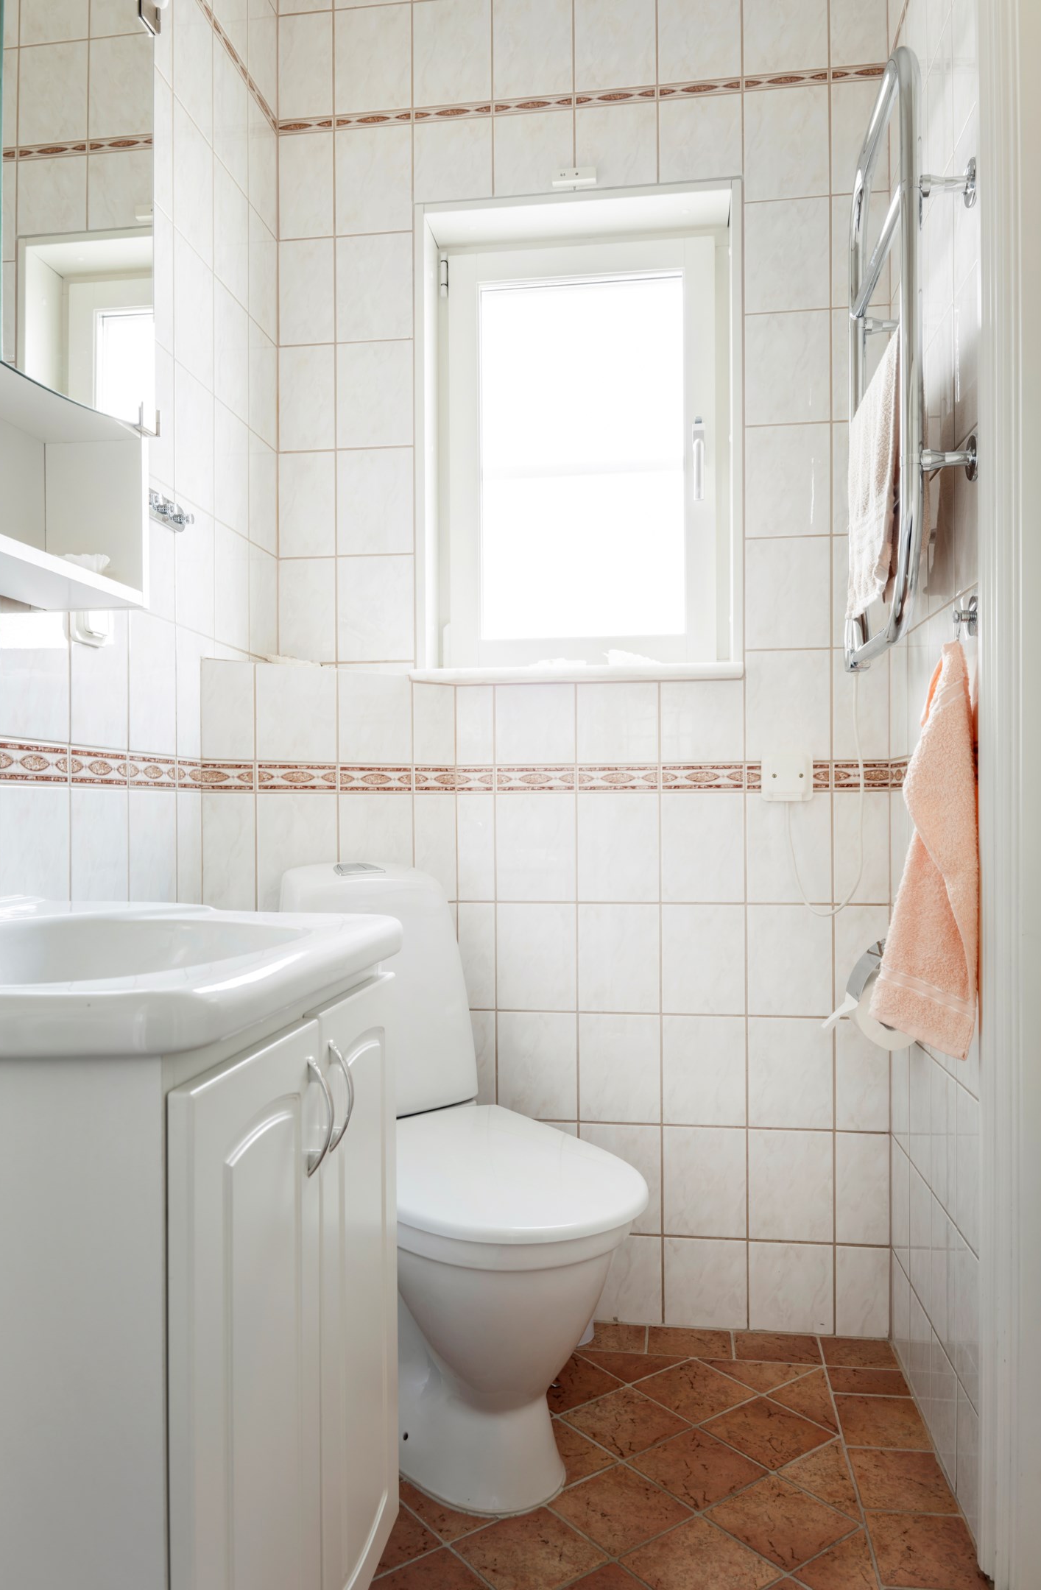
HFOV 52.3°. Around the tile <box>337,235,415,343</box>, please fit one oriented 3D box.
[{"bbox_3d":[-0.278,-0.964,2.017,0.149,0.200,0.010,0,0,8],"label":"tile"}]

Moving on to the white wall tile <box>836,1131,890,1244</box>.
[{"bbox_3d":[0.603,0.696,1.873,0.089,0.199,0.009,0,0,8],"label":"white wall tile"}]

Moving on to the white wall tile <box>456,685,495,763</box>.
[{"bbox_3d":[-0.084,-0.132,1.990,0.068,0.146,0.010,0,0,8],"label":"white wall tile"}]

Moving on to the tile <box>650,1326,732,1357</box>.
[{"bbox_3d":[0.301,0.976,1.879,0.148,0.010,0.093,0,0,8],"label":"tile"}]

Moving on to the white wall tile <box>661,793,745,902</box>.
[{"bbox_3d":[0.331,0.097,1.918,0.150,0.199,0.009,0,0,8],"label":"white wall tile"}]

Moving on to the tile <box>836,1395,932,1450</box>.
[{"bbox_3d":[0.555,0.969,1.629,0.122,0.010,0.139,0,0,8],"label":"tile"}]

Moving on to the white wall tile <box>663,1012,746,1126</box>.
[{"bbox_3d":[0.334,0.500,1.923,0.149,0.198,0.010,0,0,8],"label":"white wall tile"}]

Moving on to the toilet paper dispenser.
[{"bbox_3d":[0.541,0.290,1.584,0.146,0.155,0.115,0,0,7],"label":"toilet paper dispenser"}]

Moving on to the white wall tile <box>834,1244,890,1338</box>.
[{"bbox_3d":[0.610,0.882,1.885,0.095,0.159,0.010,0,0,8],"label":"white wall tile"}]

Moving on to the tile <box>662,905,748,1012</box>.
[{"bbox_3d":[0.333,0.298,1.922,0.149,0.199,0.010,0,0,8],"label":"tile"}]

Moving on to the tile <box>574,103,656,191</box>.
[{"bbox_3d":[0.174,-1.186,1.938,0.150,0.147,0.009,0,0,8],"label":"tile"}]

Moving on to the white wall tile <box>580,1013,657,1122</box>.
[{"bbox_3d":[0.182,0.502,1.953,0.149,0.198,0.010,0,0,8],"label":"white wall tile"}]

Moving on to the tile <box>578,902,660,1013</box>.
[{"bbox_3d":[0.182,0.299,1.941,0.150,0.199,0.009,0,0,8],"label":"tile"}]

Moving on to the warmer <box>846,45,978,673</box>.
[{"bbox_3d":[0.557,-0.610,1.541,0.093,0.828,0.417,0,0,8],"label":"warmer"}]

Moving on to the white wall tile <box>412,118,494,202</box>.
[{"bbox_3d":[-0.126,-1.185,1.983,0.150,0.146,0.009,0,0,8],"label":"white wall tile"}]

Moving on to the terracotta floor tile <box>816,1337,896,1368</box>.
[{"bbox_3d":[0.581,0.965,1.822,0.123,0.010,0.092,0,0,8],"label":"terracotta floor tile"}]

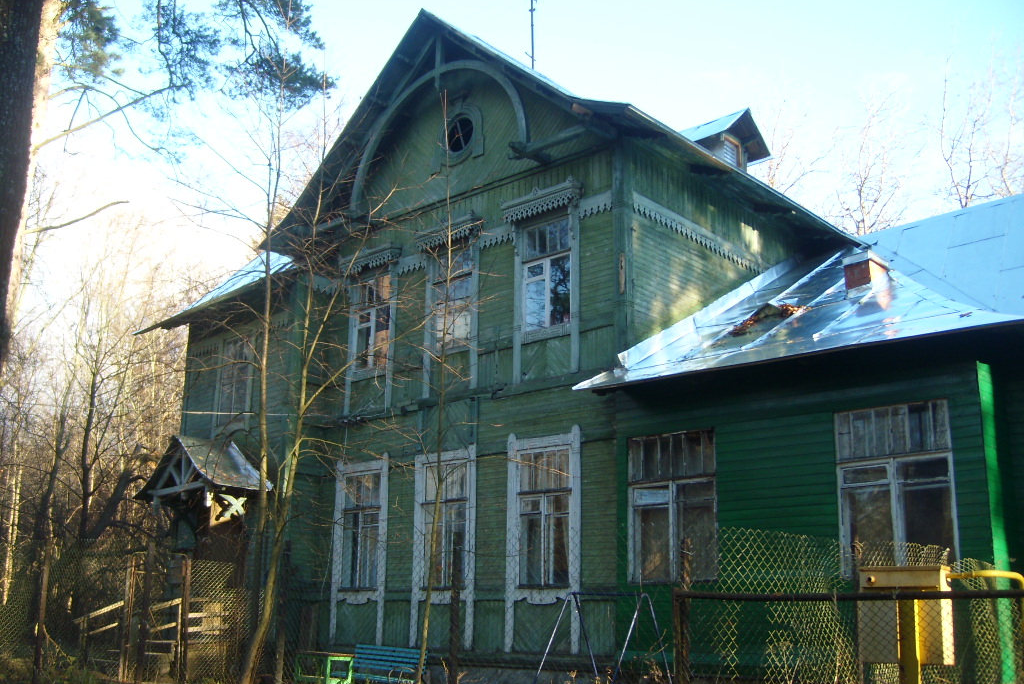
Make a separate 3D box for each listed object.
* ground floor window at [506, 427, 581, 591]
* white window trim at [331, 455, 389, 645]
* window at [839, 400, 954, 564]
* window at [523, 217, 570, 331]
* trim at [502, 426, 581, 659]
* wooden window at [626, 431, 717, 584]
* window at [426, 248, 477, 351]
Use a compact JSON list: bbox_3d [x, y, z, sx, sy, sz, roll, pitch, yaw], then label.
[{"bbox_3d":[0.484,2.571,15.828,1.464,2.357,0.130,-12,-20,40],"label":"ground floor window"},{"bbox_3d":[-2.706,3.715,18.455,1.435,3.292,0.130,-12,-20,40],"label":"white window trim"},{"bbox_3d":[4.548,1.753,12.299,1.413,2.000,0.130,-12,-20,40],"label":"window"},{"bbox_3d":[0.572,-1.092,16.798,1.012,1.783,0.130,-12,-20,40],"label":"window"},{"bbox_3d":[0.473,3.020,15.710,1.474,3.286,0.130,-12,-20,40],"label":"trim"},{"bbox_3d":[2.210,2.282,14.313,1.441,2.051,0.130,-12,-20,40],"label":"wooden window"},{"bbox_3d":[-1.015,-0.683,17.346,1.123,1.755,0.150,-12,-20,40],"label":"window"}]

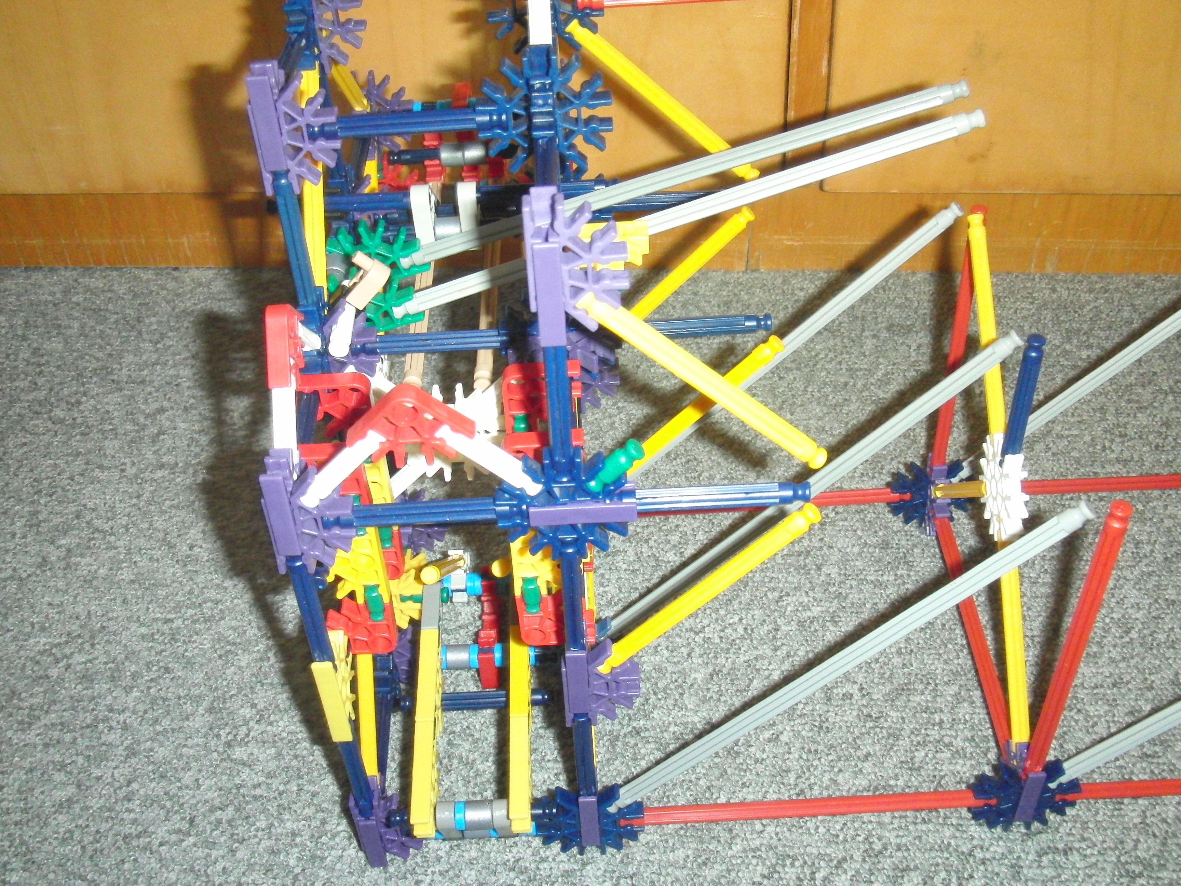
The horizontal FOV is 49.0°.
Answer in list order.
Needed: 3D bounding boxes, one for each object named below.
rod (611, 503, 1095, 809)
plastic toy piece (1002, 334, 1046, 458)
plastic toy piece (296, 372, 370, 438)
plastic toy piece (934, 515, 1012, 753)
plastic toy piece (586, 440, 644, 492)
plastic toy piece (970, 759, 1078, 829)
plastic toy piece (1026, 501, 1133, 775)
[{"bbox_3d":[0.071,0.072,0.398,0.006,0.191,0.006,34,33,-28],"label":"rod"},{"bbox_3d":[0.143,-0.012,0.428,0.006,0.054,0.006,-3,41,1],"label":"plastic toy piece"},{"bbox_3d":[-0.077,-0.010,0.394,0.024,0.024,0.006,-3,42,0],"label":"plastic toy piece"},{"bbox_3d":[0.149,0.072,0.503,0.006,0.006,0.130,-3,42,1],"label":"plastic toy piece"},{"bbox_3d":[0.006,0.006,0.339,0.006,0.017,0.006,31,33,-26],"label":"plastic toy piece"},{"bbox_3d":[0.150,0.121,0.447,0.036,0.036,0.006,-3,42,0],"label":"plastic toy piece"},{"bbox_3d":[0.147,0.066,0.397,0.006,0.130,0.006,-3,42,0],"label":"plastic toy piece"}]

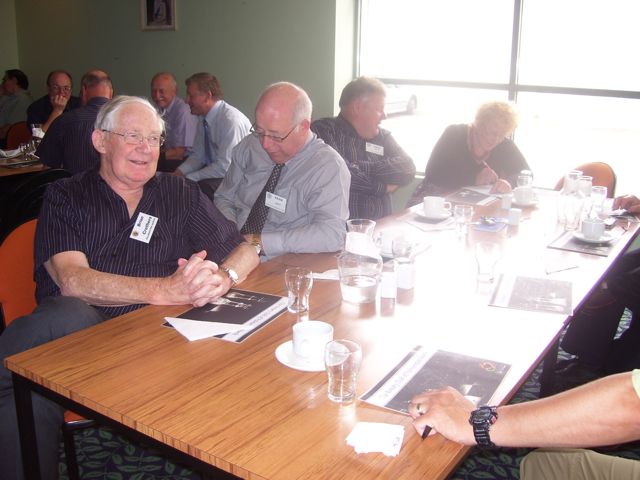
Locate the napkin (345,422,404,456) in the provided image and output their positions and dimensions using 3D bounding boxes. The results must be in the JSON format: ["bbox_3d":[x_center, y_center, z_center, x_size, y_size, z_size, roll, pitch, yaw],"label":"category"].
[{"bbox_3d":[0.095,0.345,1.158,0.097,0.010,0.100,5,17,9],"label":"napkin"}]

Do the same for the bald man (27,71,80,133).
[{"bbox_3d":[-1.700,-0.491,4.420,0.540,1.250,0.780,-7,18,-30],"label":"bald man"}]

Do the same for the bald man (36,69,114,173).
[{"bbox_3d":[-1.290,-0.287,3.660,0.540,1.260,0.800,-8,18,-33],"label":"bald man"}]

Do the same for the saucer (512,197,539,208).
[{"bbox_3d":[0.895,-0.167,2.962,0.150,0.022,0.150,2,16,0],"label":"saucer"}]

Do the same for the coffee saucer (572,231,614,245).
[{"bbox_3d":[1.026,-0.006,2.498,0.154,0.021,0.154,2,15,0],"label":"coffee saucer"}]

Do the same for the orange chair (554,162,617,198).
[{"bbox_3d":[1.433,0.006,3.744,0.500,0.830,0.550,16,21,42],"label":"orange chair"}]

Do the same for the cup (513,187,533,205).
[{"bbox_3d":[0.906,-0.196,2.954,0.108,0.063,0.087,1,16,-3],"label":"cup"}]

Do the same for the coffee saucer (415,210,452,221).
[{"bbox_3d":[0.477,-0.100,2.778,0.156,0.021,0.156,2,15,0],"label":"coffee saucer"}]

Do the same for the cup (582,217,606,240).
[{"bbox_3d":[1.032,-0.035,2.502,0.088,0.064,0.100,11,18,31],"label":"cup"}]

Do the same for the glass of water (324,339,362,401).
[{"bbox_3d":[0.044,0.254,1.290,0.071,0.106,0.071,2,16,0],"label":"glass of water"}]

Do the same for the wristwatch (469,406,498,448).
[{"bbox_3d":[0.284,0.327,1.155,0.047,0.052,0.060,-1,17,-10],"label":"wristwatch"}]

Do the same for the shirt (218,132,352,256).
[{"bbox_3d":[-0.129,-0.099,2.360,0.520,0.550,0.400,1,15,-3],"label":"shirt"}]

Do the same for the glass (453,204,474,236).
[{"bbox_3d":[0.540,-0.071,2.514,0.070,0.108,0.070,12,18,33],"label":"glass"}]

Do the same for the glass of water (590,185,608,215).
[{"bbox_3d":[1.198,-0.174,2.861,0.067,0.112,0.067,2,16,0],"label":"glass of water"}]

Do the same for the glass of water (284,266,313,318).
[{"bbox_3d":[-0.054,0.132,1.698,0.070,0.105,0.070,2,15,0],"label":"glass of water"}]

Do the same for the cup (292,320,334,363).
[{"bbox_3d":[-0.014,0.221,1.439,0.089,0.062,0.112,1,16,-3],"label":"cup"}]

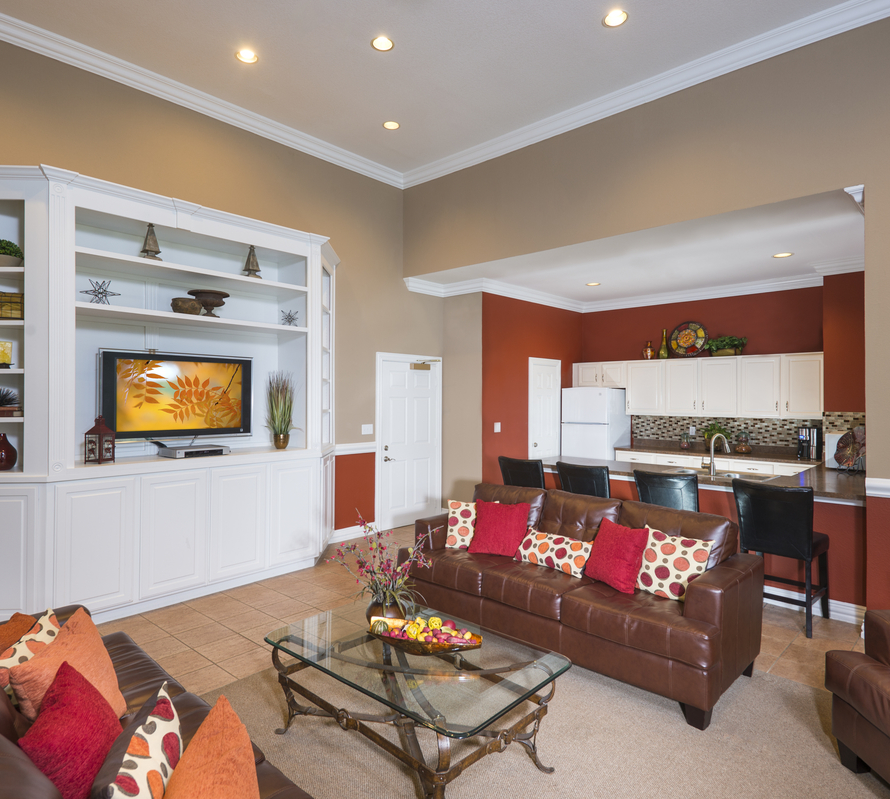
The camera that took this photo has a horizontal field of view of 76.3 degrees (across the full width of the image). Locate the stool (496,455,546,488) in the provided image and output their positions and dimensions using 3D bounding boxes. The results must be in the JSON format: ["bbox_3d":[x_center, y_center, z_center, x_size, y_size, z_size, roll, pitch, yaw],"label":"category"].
[{"bbox_3d":[0.883,1.063,5.449,0.487,1.000,0.562,0,0,43],"label":"stool"}]

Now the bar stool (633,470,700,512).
[{"bbox_3d":[1.835,1.059,4.475,0.480,1.000,0.550,0,0,42],"label":"bar stool"}]

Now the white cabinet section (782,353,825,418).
[{"bbox_3d":[4.291,-0.156,6.734,0.409,0.764,0.330,0,0,42],"label":"white cabinet section"}]

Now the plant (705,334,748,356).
[{"bbox_3d":[3.588,-0.674,7.210,0.460,0.273,0.220,0,0,43],"label":"plant"}]

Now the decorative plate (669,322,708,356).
[{"bbox_3d":[3.244,-0.783,7.533,0.490,0.490,0.050,0,-14,42],"label":"decorative plate"}]

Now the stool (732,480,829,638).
[{"bbox_3d":[2.380,1.069,4.003,0.490,0.995,0.585,0,0,43],"label":"stool"}]

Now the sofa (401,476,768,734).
[{"bbox_3d":[0.738,1.115,3.689,2.180,0.890,0.920,0,0,44],"label":"sofa"}]

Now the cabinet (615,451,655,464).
[{"bbox_3d":[2.722,1.121,7.714,0.550,0.860,0.620,0,0,42],"label":"cabinet"}]

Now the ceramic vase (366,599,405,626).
[{"bbox_3d":[-0.289,1.027,2.783,0.195,0.155,0.195,0,0,0],"label":"ceramic vase"}]

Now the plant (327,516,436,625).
[{"bbox_3d":[-0.311,0.825,2.783,0.470,0.560,0.500,0,0,0],"label":"plant"}]

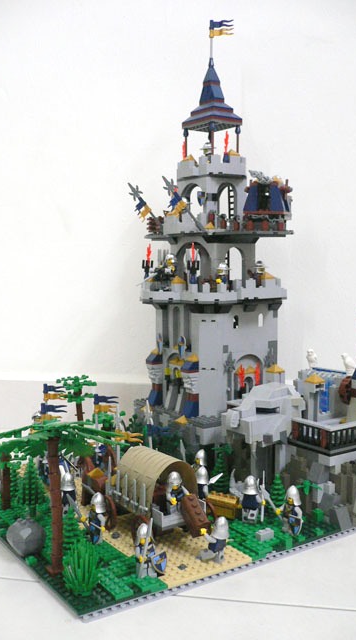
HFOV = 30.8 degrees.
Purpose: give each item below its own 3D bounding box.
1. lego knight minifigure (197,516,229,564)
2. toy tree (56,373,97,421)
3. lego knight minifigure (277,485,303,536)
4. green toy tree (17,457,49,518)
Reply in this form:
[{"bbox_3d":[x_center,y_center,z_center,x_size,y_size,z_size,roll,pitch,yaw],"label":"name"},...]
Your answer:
[{"bbox_3d":[0.031,0.192,0.569,0.026,0.041,0.027,-4,5,-43],"label":"lego knight minifigure"},{"bbox_3d":[-0.135,0.133,0.861,0.055,0.118,0.052,-3,4,-33],"label":"toy tree"},{"bbox_3d":[0.108,0.184,0.620,0.024,0.045,0.028,-3,4,-33],"label":"lego knight minifigure"},{"bbox_3d":[-0.151,0.174,0.672,0.033,0.066,0.033,-3,4,-33],"label":"green toy tree"}]

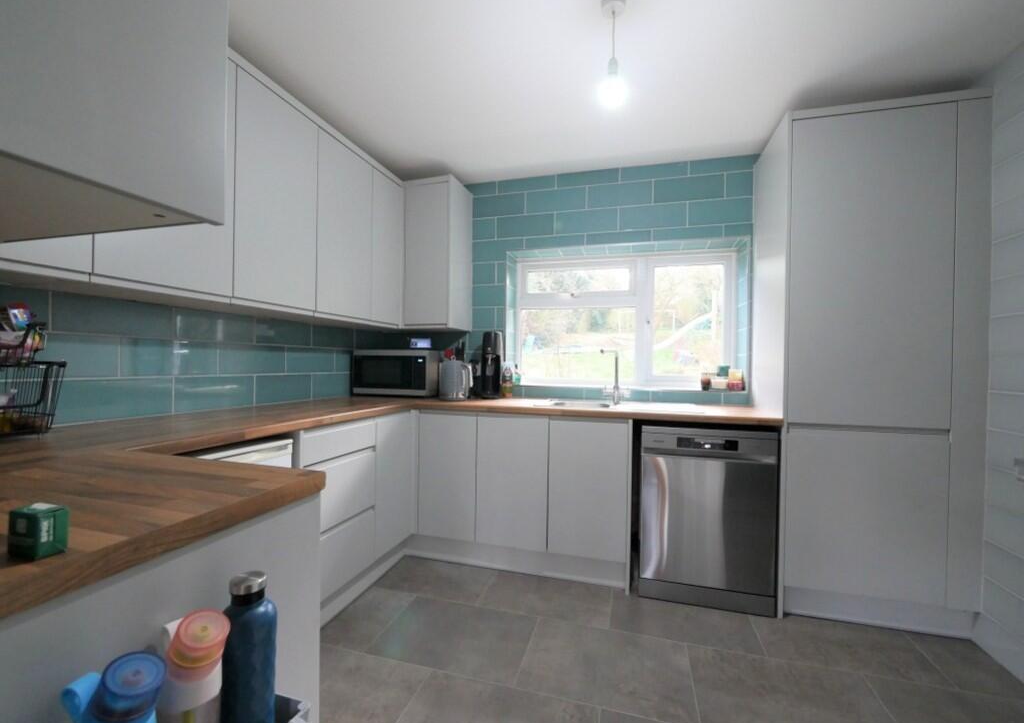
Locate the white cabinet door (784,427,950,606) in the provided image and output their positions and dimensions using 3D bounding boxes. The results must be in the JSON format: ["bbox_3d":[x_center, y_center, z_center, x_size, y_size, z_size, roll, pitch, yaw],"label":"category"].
[{"bbox_3d":[1.539,0.663,1.819,0.597,0.720,0.020,1,0,15],"label":"white cabinet door"}]

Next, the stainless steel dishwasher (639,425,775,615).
[{"bbox_3d":[1.004,0.748,2.258,0.598,0.846,0.590,1,0,15],"label":"stainless steel dishwasher"}]

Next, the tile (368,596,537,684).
[{"bbox_3d":[-0.226,1.159,1.753,0.608,0.010,0.414,1,0,15],"label":"tile"}]

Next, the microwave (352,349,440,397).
[{"bbox_3d":[-0.754,0.081,2.814,0.487,0.294,0.360,1,0,7],"label":"microwave"}]

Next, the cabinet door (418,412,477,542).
[{"bbox_3d":[-0.360,0.651,2.340,0.348,0.697,0.020,1,1,15],"label":"cabinet door"}]

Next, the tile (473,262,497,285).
[{"bbox_3d":[-0.199,-0.598,2.846,0.187,0.150,0.010,1,0,15],"label":"tile"}]

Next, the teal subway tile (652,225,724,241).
[{"bbox_3d":[1.061,-0.770,2.497,0.399,0.075,0.010,1,1,15],"label":"teal subway tile"}]

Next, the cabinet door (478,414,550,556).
[{"bbox_3d":[0.002,0.655,2.242,0.397,0.697,0.020,1,1,15],"label":"cabinet door"}]

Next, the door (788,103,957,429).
[{"bbox_3d":[1.559,-0.403,1.816,0.596,1.371,0.020,1,1,15],"label":"door"}]

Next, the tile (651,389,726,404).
[{"bbox_3d":[1.050,0.219,2.506,0.399,0.069,0.010,1,1,15],"label":"tile"}]

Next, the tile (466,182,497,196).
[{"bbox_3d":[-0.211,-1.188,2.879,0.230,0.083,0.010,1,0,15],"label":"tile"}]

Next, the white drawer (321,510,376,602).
[{"bbox_3d":[-0.953,0.841,1.852,0.460,0.270,0.482,1,0,15],"label":"white drawer"}]

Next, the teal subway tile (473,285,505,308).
[{"bbox_3d":[-0.164,-0.449,2.831,0.258,0.148,0.010,1,1,15],"label":"teal subway tile"}]

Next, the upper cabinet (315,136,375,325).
[{"bbox_3d":[-0.888,-0.693,2.223,0.020,0.895,0.450,1,0,15],"label":"upper cabinet"}]

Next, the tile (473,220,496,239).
[{"bbox_3d":[-0.191,-0.914,2.874,0.190,0.151,0.010,1,0,15],"label":"tile"}]

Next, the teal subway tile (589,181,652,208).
[{"bbox_3d":[0.686,-1.056,2.639,0.402,0.151,0.010,1,0,15],"label":"teal subway tile"}]

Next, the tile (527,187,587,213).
[{"bbox_3d":[0.289,-1.051,2.717,0.400,0.150,0.010,1,0,15],"label":"tile"}]

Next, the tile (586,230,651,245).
[{"bbox_3d":[0.672,-0.777,2.602,0.399,0.072,0.010,1,1,15],"label":"tile"}]

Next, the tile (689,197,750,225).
[{"bbox_3d":[1.248,-0.893,2.489,0.351,0.151,0.010,1,0,15],"label":"tile"}]

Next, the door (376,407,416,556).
[{"bbox_3d":[-0.636,0.641,2.215,0.020,0.710,0.346,1,0,15],"label":"door"}]

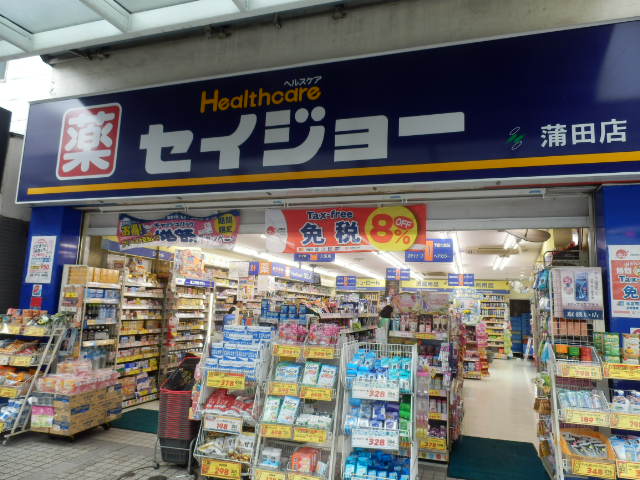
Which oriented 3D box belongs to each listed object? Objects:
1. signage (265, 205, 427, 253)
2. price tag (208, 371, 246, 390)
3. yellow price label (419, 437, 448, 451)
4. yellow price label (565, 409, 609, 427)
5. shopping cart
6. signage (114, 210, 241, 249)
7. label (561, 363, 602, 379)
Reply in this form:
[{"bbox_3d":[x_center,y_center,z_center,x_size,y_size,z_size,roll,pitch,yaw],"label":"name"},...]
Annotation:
[{"bbox_3d":[0.216,-0.103,4.465,1.672,0.465,0.020,-1,-8,18],"label":"signage"},{"bbox_3d":[-0.699,1.052,3.313,0.315,0.110,0.010,-1,-8,18],"label":"price tag"},{"bbox_3d":[1.086,1.961,4.246,0.235,0.097,0.010,-1,-8,18],"label":"yellow price label"},{"bbox_3d":[1.827,1.220,3.023,0.262,0.084,0.010,-1,-8,18],"label":"yellow price label"},{"bbox_3d":[-1.181,1.560,4.080,0.370,0.930,0.500,-1,-8,18],"label":"shopping cart"},{"bbox_3d":[-1.656,-0.105,5.088,1.608,0.443,0.030,-1,-8,18],"label":"signage"},{"bbox_3d":[1.864,0.943,3.158,0.252,0.076,0.010,-1,-8,18],"label":"label"}]

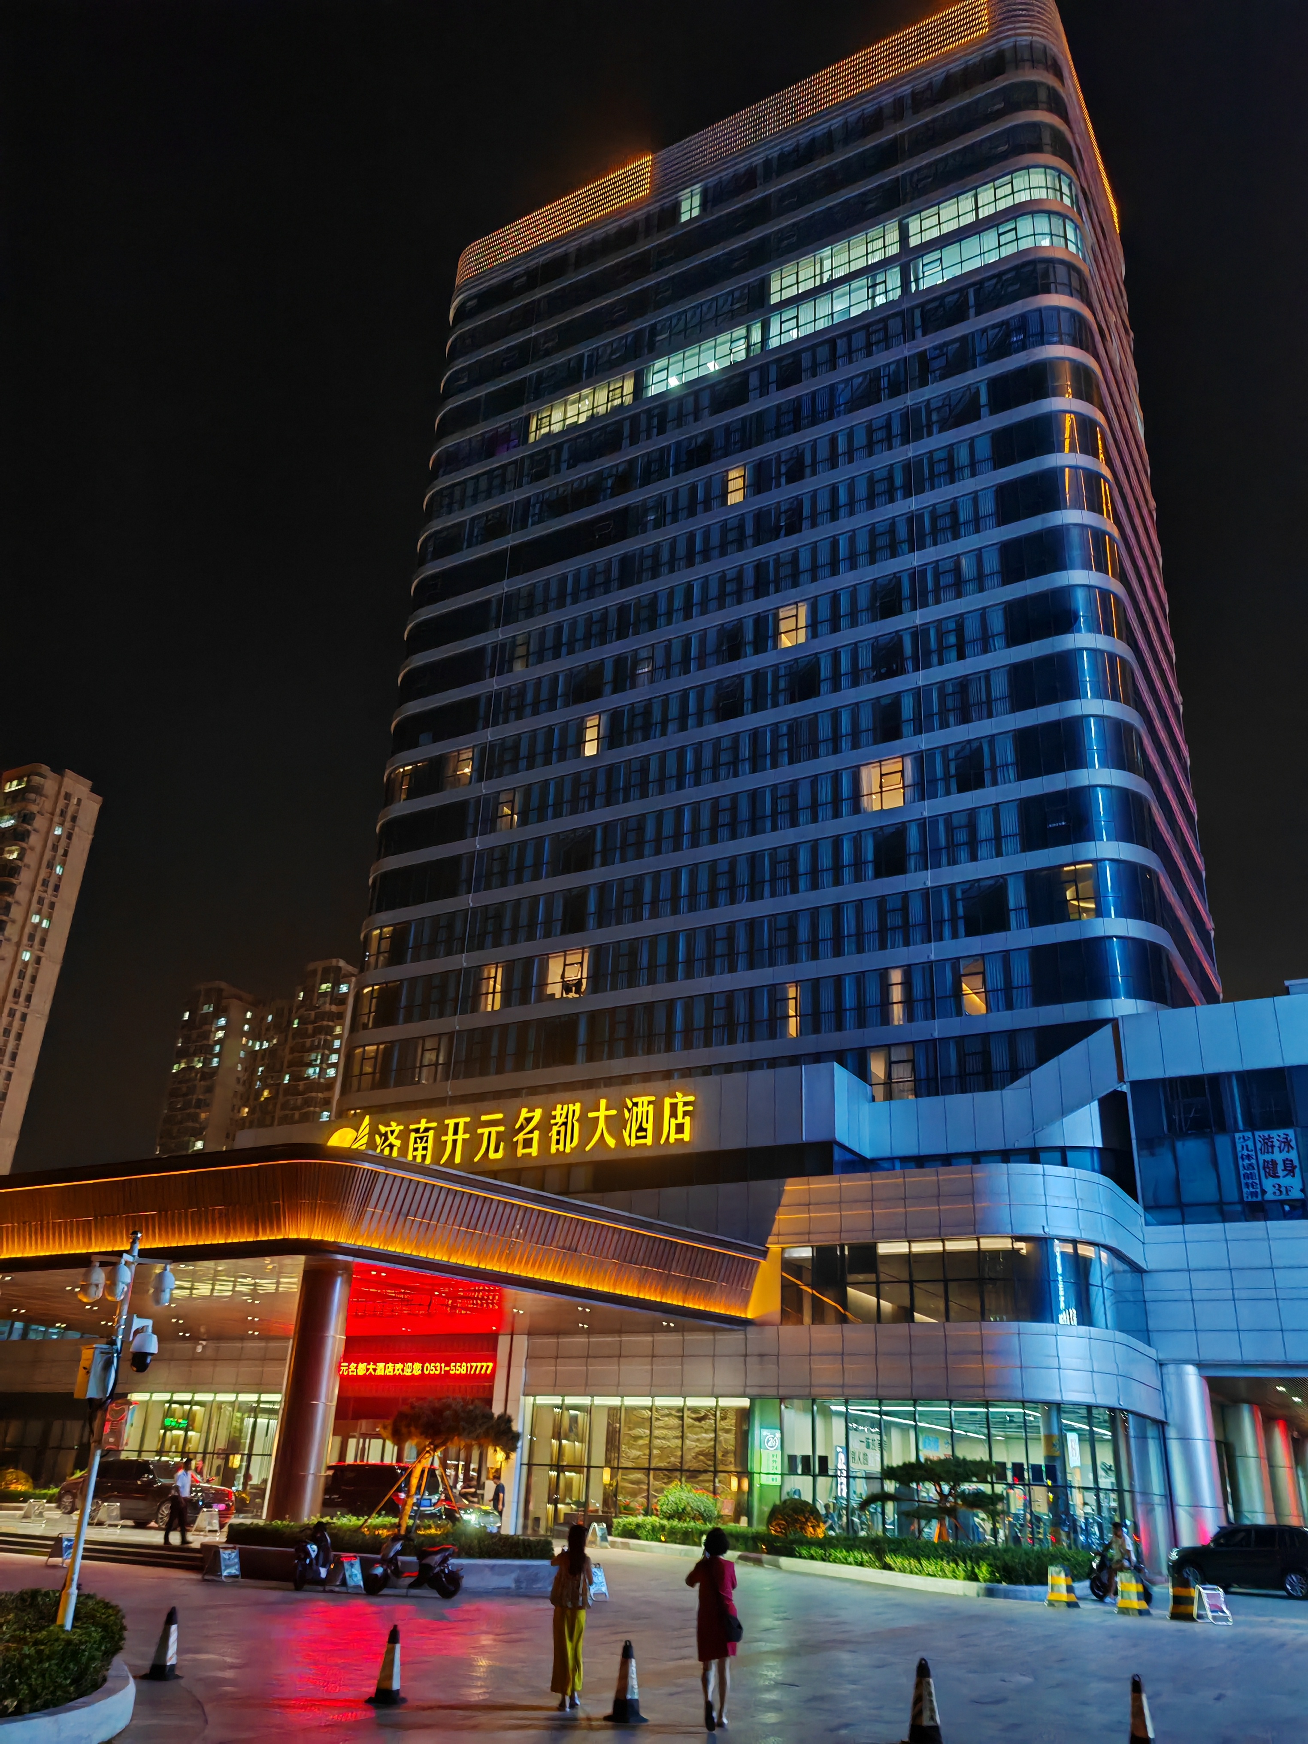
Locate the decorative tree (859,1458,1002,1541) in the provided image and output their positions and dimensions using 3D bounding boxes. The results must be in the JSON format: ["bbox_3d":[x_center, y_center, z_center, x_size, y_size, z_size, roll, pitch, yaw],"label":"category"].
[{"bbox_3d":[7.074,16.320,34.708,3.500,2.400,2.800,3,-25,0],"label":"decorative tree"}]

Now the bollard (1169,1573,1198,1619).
[{"bbox_3d":[10.199,13.977,26.287,0.500,0.740,0.480,-6,-26,18],"label":"bollard"}]

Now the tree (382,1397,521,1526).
[{"bbox_3d":[-4.576,13.361,30.157,2.900,2.800,2.500,3,-25,0],"label":"tree"}]

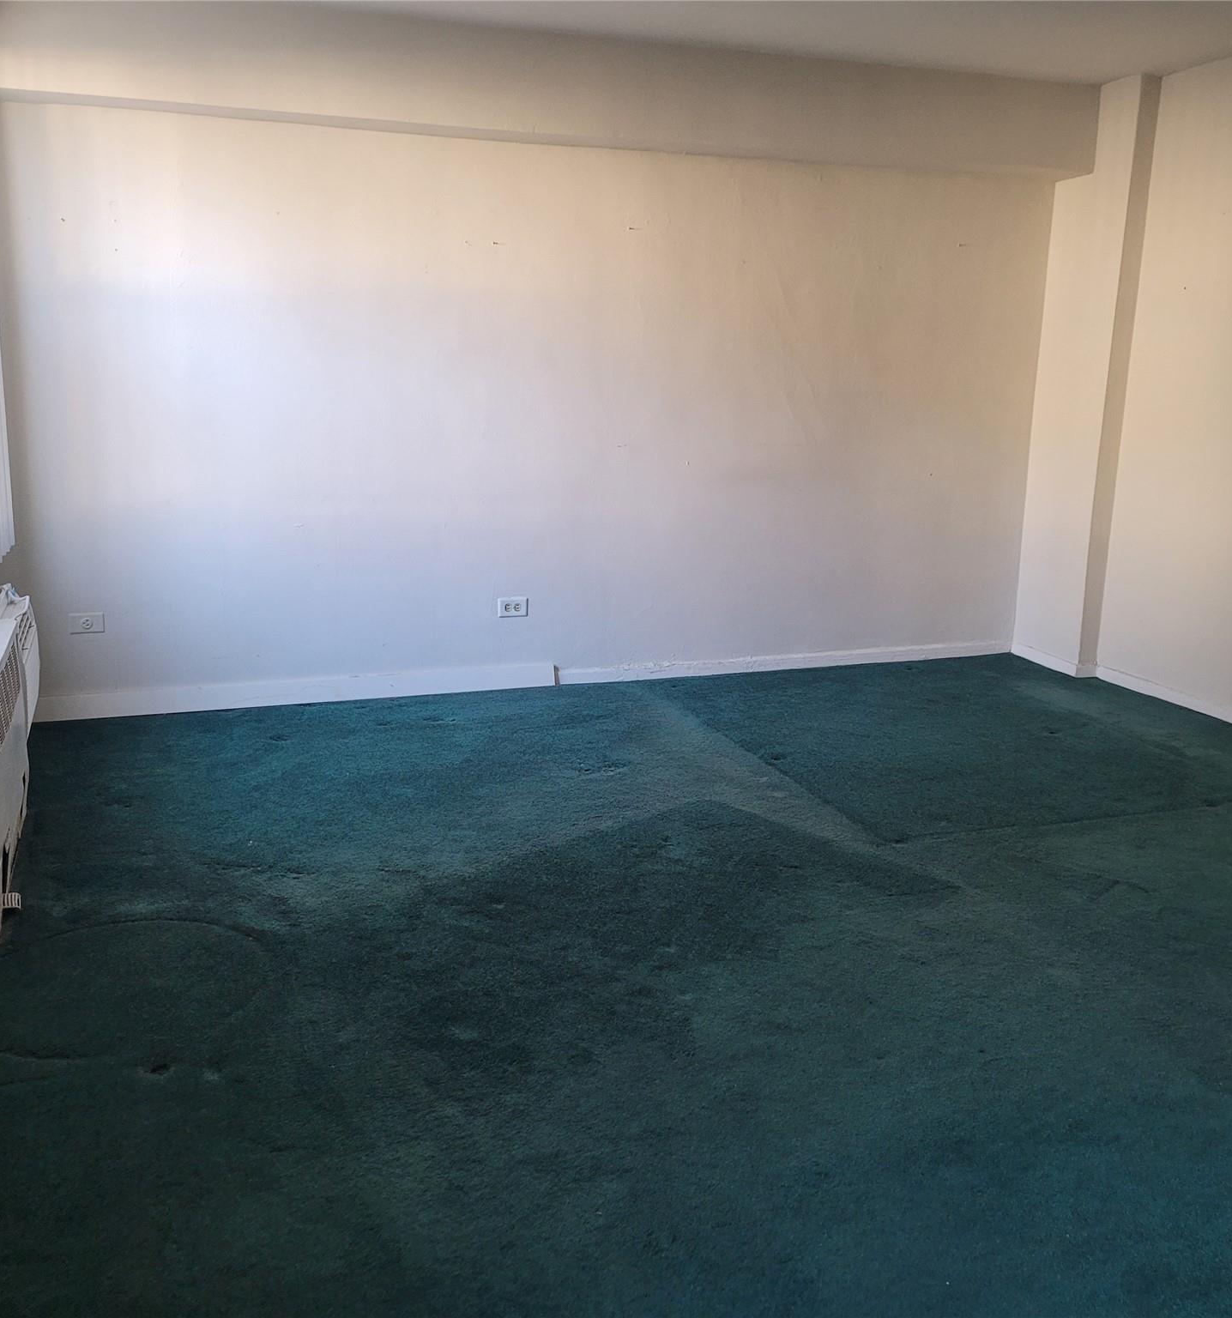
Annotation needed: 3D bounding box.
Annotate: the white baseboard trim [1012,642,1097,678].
[{"bbox_3d":[1.950,-0.003,5.902,0.098,0.059,0.482,-3,14,-19],"label":"white baseboard trim"}]

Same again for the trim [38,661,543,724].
[{"bbox_3d":[-1.186,0.127,4.987,1.993,0.085,0.018,-4,14,-20],"label":"trim"}]

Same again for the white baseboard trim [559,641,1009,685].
[{"bbox_3d":[0.794,0.009,5.731,2.199,0.062,0.018,-4,14,-21],"label":"white baseboard trim"}]

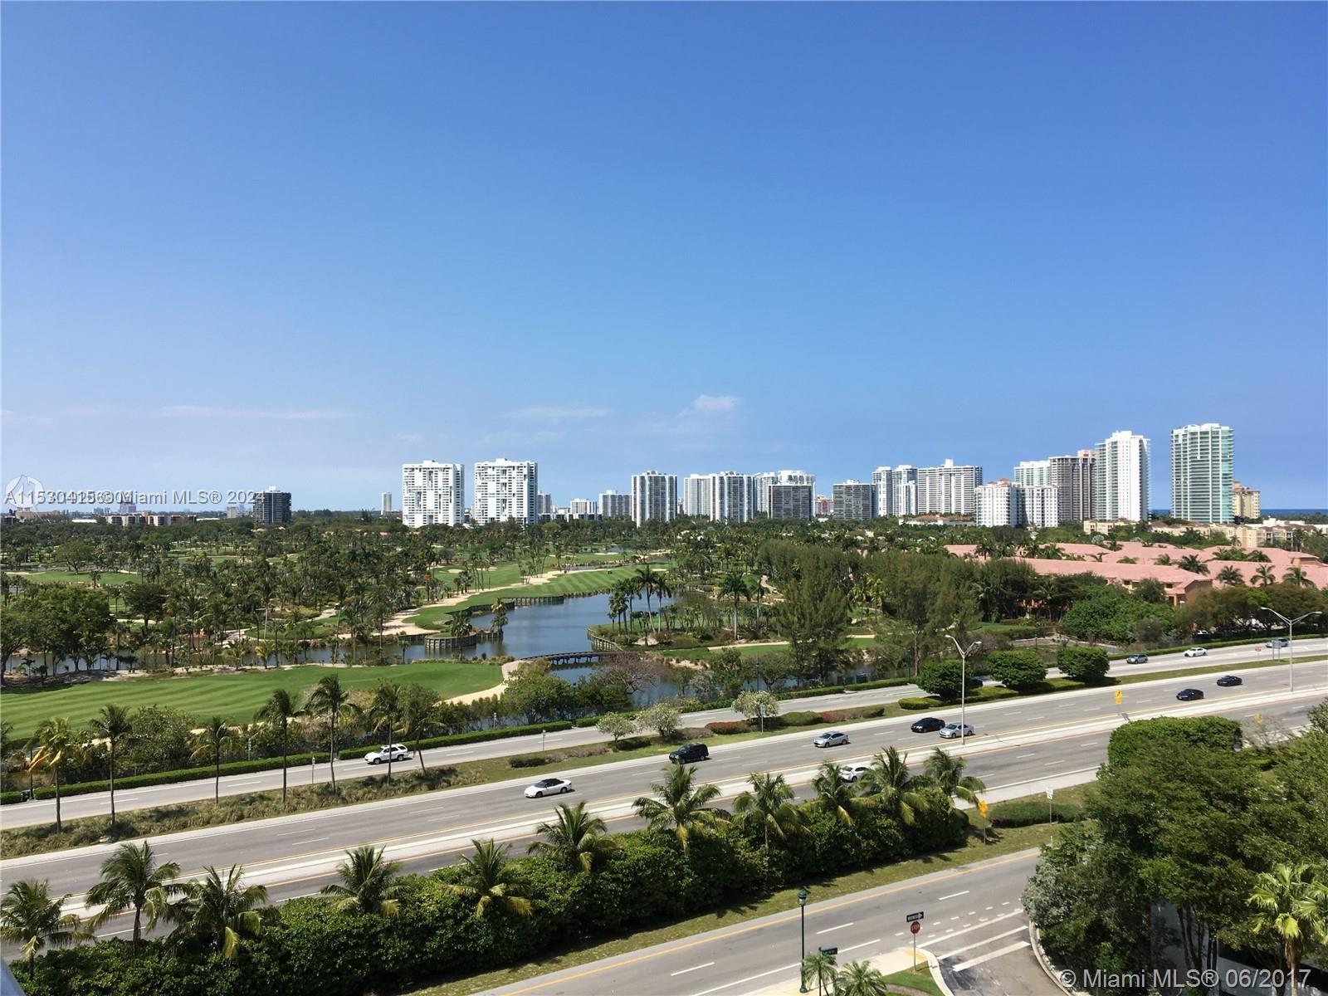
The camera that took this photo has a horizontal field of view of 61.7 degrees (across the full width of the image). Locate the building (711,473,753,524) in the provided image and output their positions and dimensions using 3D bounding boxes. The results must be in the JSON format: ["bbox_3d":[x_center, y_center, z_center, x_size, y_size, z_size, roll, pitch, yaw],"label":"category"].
[{"bbox_3d":[88.632,3.285,1440.000,53.000,74.253,23.000,0,0,-20],"label":"building"}]

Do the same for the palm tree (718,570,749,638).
[{"bbox_3d":[15.188,23.416,243.803,6.400,15.400,6.400,0,-1,0],"label":"palm tree"}]

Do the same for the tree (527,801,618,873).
[{"bbox_3d":[-6.466,25.875,79.700,6.400,8.269,6.200,0,0,0],"label":"tree"}]

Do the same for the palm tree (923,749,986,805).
[{"bbox_3d":[26.137,26.305,100.662,5.650,7.060,5.650,0,-1,0],"label":"palm tree"}]

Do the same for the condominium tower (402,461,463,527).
[{"bbox_3d":[-247.480,-0.220,1190.040,53.000,76.500,36.000,0,0,6],"label":"condominium tower"}]

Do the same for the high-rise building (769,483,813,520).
[{"bbox_3d":[147.122,12.057,1289.941,48.000,56.000,24.000,0,-1,0],"label":"high-rise building"}]

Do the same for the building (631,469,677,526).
[{"bbox_3d":[-12.448,3.039,1405.000,53.000,74.211,23.000,0,0,-23],"label":"building"}]

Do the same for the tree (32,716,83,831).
[{"bbox_3d":[-53.530,24.470,98.020,4.400,9.820,4.400,0,0,0],"label":"tree"}]

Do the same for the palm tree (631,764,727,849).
[{"bbox_3d":[1.305,25.127,84.800,7.000,9.843,6.700,0,0,0],"label":"palm tree"}]

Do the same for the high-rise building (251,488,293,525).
[{"bbox_3d":[-480.540,13.170,1364.940,37.000,52.500,28.000,0,0,6],"label":"high-rise building"}]

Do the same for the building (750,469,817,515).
[{"bbox_3d":[162.494,2.551,1520.034,78.000,79.000,38.000,0,-1,0],"label":"building"}]

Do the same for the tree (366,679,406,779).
[{"bbox_3d":[-29.443,24.698,117.988,4.100,10.800,4.100,0,-1,0],"label":"tree"}]

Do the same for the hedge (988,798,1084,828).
[{"bbox_3d":[33.950,28.860,101.670,8.300,1.100,3.600,0,0,-15],"label":"hedge"}]

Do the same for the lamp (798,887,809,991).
[{"bbox_3d":[8.429,26.772,67.300,0.520,6.285,0.520,0,0,0],"label":"lamp"}]

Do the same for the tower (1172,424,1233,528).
[{"bbox_3d":[478.240,-14.300,990.140,43.000,101.500,33.000,0,0,10],"label":"tower"}]

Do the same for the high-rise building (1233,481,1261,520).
[{"bbox_3d":[547.750,10.290,1064.950,40.000,53.500,25.000,0,0,10],"label":"high-rise building"}]

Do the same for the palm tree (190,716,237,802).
[{"bbox_3d":[-44.287,25.897,109.800,4.600,8.685,4.600,0,0,-22],"label":"palm tree"}]

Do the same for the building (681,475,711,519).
[{"bbox_3d":[55.059,3.765,1640.000,52.000,76.353,25.000,0,0,-10],"label":"building"}]

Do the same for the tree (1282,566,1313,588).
[{"bbox_3d":[153.850,23.870,269.820,7.000,13.740,7.000,0,0,0],"label":"tree"}]

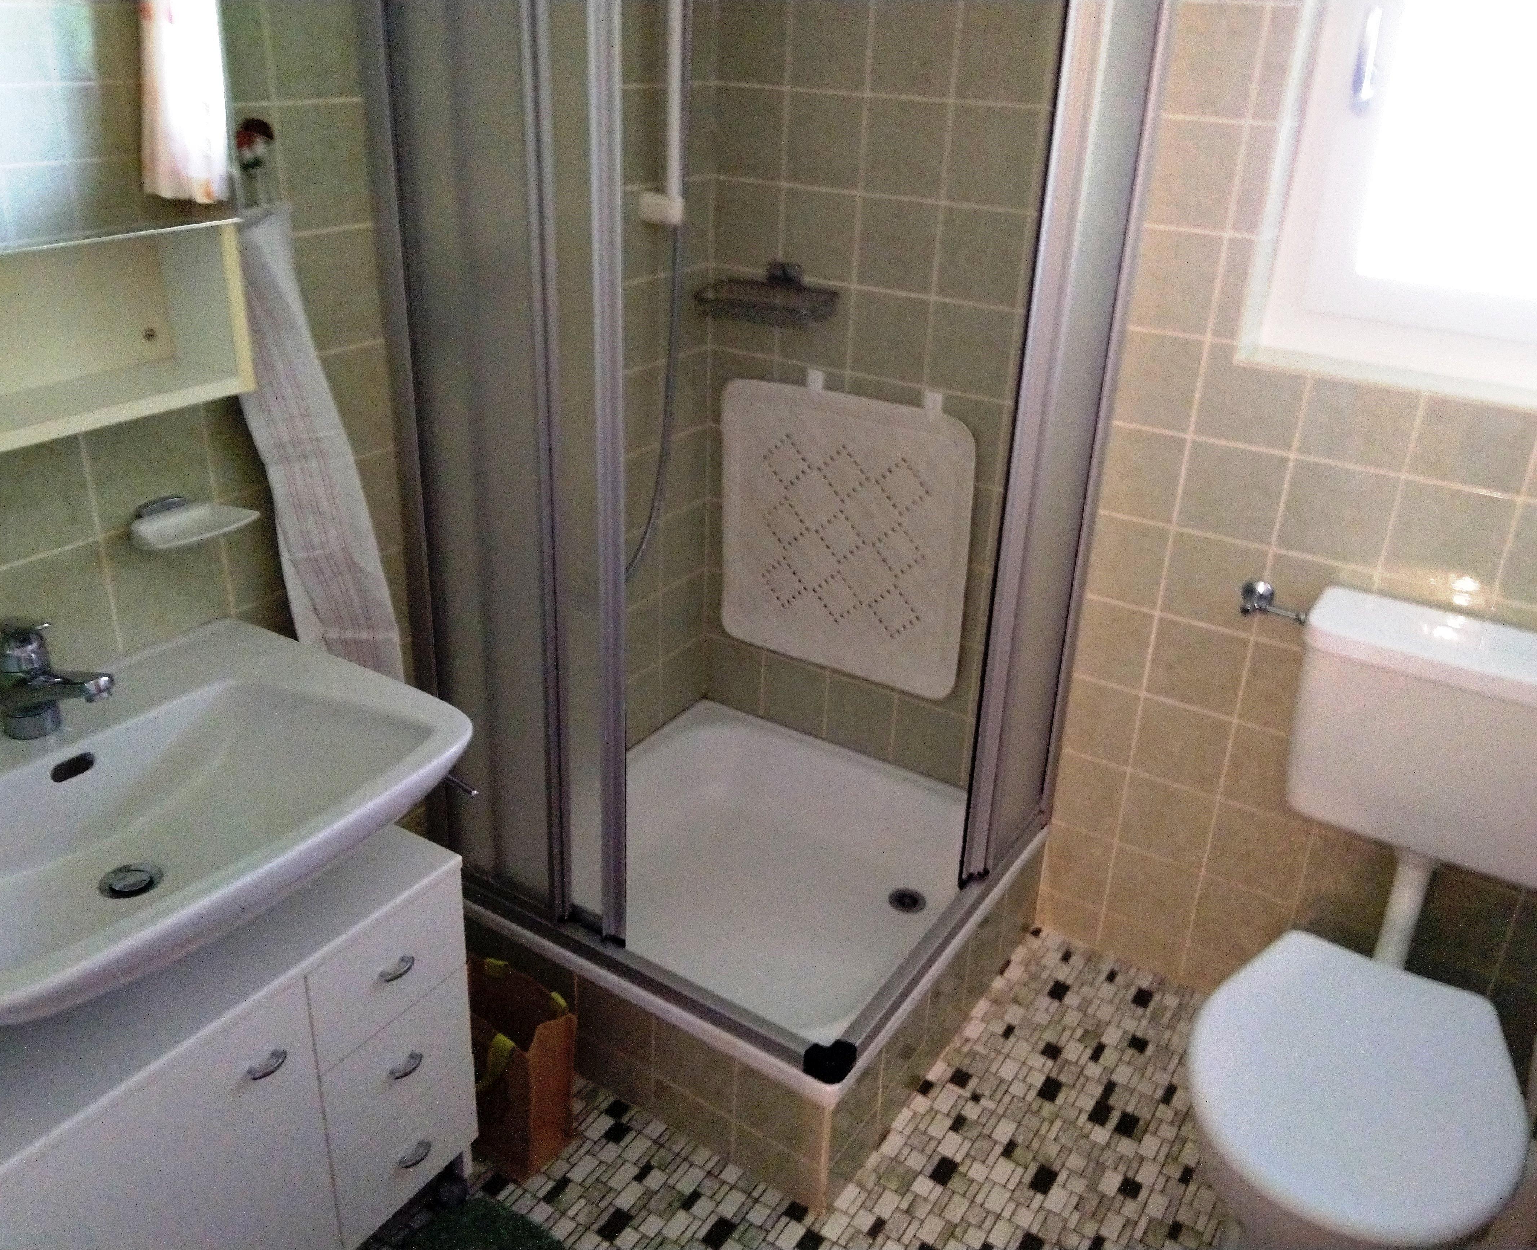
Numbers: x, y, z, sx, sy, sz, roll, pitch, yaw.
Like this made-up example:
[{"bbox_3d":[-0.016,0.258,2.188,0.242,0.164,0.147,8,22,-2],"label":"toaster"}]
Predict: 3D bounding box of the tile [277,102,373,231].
[{"bbox_3d":[-0.546,-0.570,1.611,0.010,0.148,0.148,17,29,28],"label":"tile"}]

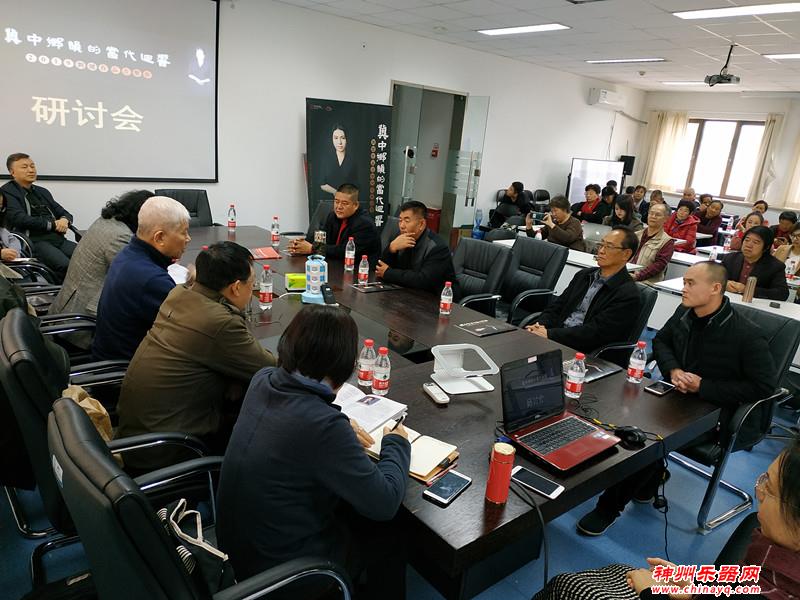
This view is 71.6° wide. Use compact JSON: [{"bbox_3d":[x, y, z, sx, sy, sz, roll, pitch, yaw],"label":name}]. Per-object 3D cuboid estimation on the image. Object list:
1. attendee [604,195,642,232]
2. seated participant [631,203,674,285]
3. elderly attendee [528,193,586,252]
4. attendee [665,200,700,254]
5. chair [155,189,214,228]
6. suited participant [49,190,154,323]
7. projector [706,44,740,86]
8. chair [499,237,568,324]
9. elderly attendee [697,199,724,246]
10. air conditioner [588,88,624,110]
[{"bbox_3d":[2.490,-0.637,6.798,0.750,1.240,0.500,-8,21,-38],"label":"attendee"},{"bbox_3d":[2.427,-0.221,5.298,0.780,1.300,0.540,-8,21,-38],"label":"seated participant"},{"bbox_3d":[1.756,-0.496,6.155,0.780,1.240,0.560,-9,21,-40],"label":"elderly attendee"},{"bbox_3d":[3.108,-0.476,6.374,0.750,1.280,0.520,-8,21,-38],"label":"attendee"},{"bbox_3d":[-2.108,-0.568,5.671,0.590,1.030,0.640,-9,21,-40],"label":"chair"},{"bbox_3d":[-1.807,-0.077,3.508,0.850,1.210,0.550,-3,18,-27],"label":"suited participant"},{"bbox_3d":[3.811,-2.741,6.443,0.280,0.430,0.350,-8,21,-38],"label":"projector"},{"bbox_3d":[0.923,0.032,4.592,0.660,1.000,0.590,-7,20,-36],"label":"chair"},{"bbox_3d":[4.370,-0.768,7.815,0.720,1.250,0.520,-9,21,-40],"label":"elderly attendee"},{"bbox_3d":[3.875,-3.777,10.458,0.830,0.280,0.210,-8,21,-38],"label":"air conditioner"}]

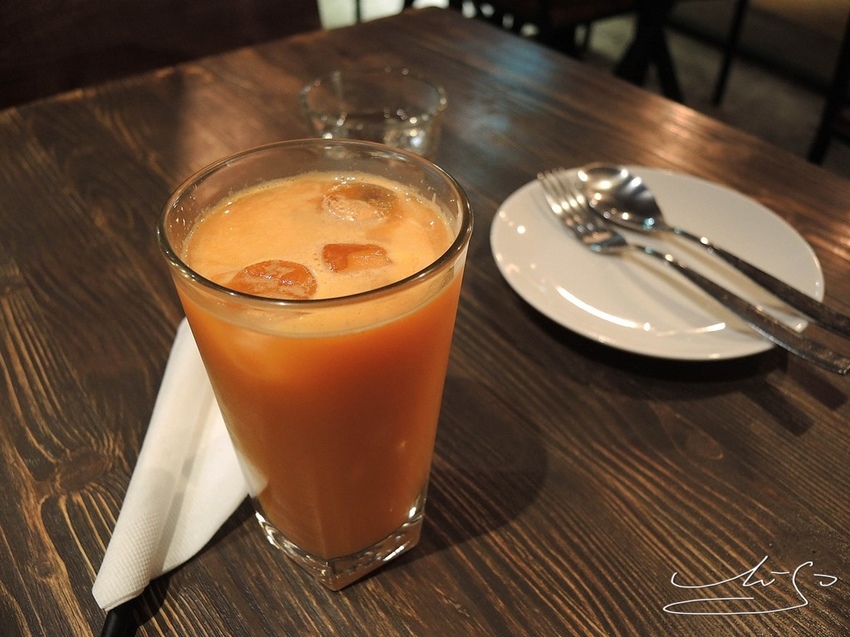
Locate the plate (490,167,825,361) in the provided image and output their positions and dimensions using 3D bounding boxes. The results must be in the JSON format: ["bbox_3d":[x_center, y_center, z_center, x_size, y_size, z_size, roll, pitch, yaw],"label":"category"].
[{"bbox_3d":[0.133,-0.035,0.410,0.188,0.021,0.188,1,42,-1],"label":"plate"}]

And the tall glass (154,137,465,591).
[{"bbox_3d":[-0.031,0.026,0.239,0.084,0.149,0.084,1,42,-1],"label":"tall glass"}]

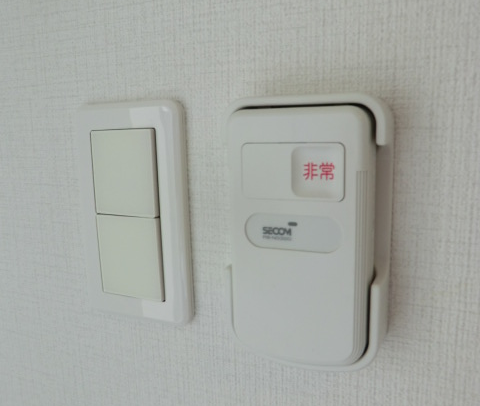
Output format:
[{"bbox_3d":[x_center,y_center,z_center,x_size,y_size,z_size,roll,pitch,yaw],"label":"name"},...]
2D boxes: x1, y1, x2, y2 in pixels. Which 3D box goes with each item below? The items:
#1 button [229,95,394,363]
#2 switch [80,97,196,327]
[{"bbox_3d":[0.027,0.013,0.193,0.070,0.115,0.026,2,10,23],"label":"button"},{"bbox_3d":[-0.060,0.007,0.238,0.070,0.120,0.010,2,10,23],"label":"switch"}]

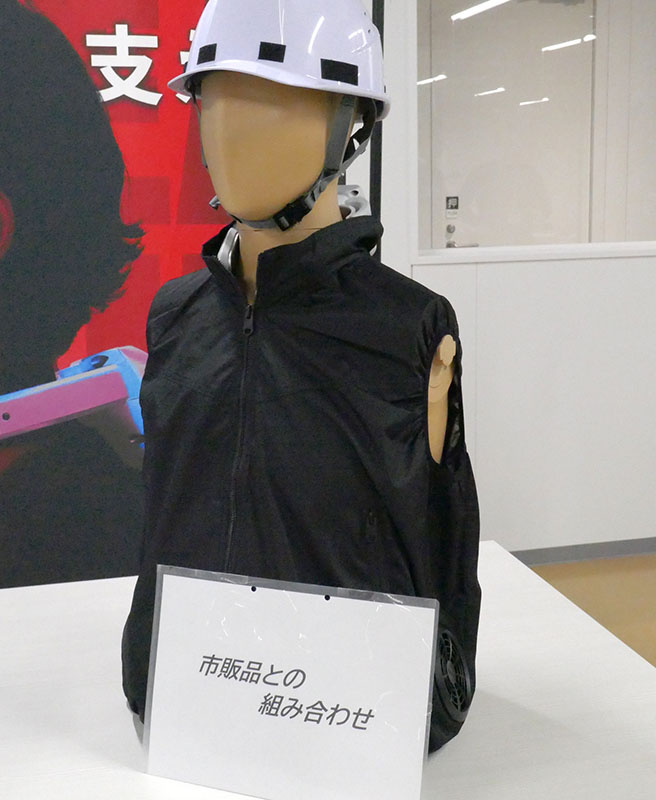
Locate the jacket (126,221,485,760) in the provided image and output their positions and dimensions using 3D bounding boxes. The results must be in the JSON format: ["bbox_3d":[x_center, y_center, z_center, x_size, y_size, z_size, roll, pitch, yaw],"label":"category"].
[{"bbox_3d":[-0.042,0.081,1.264,0.430,0.562,0.275,3,11,26],"label":"jacket"}]

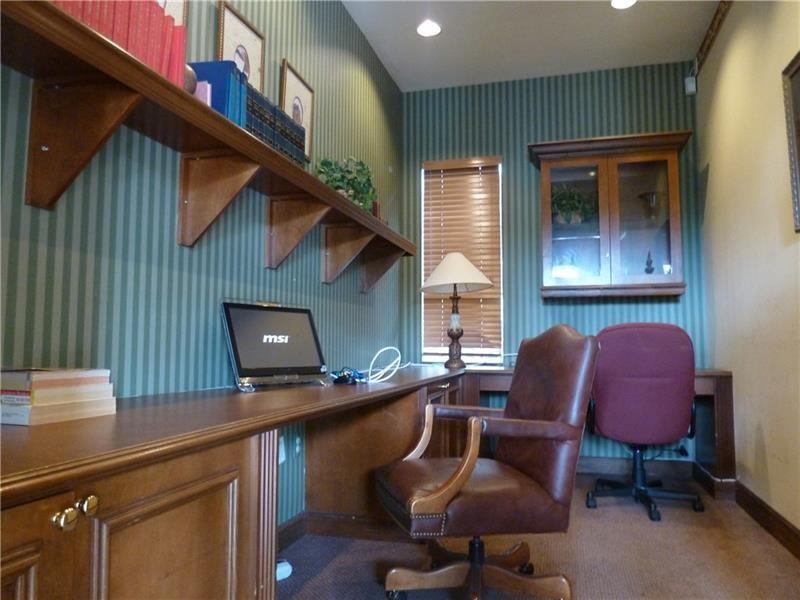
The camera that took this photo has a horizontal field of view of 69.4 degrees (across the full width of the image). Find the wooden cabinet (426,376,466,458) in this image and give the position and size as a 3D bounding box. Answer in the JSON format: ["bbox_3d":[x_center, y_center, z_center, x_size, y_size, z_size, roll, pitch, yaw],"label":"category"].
[{"bbox_3d":[0.000,0.840,3.467,0.569,0.729,1.081,-1,-5,16],"label":"wooden cabinet"}]

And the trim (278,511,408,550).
[{"bbox_3d":[-0.233,1.086,2.668,0.567,0.117,0.263,-1,-5,16],"label":"trim"}]

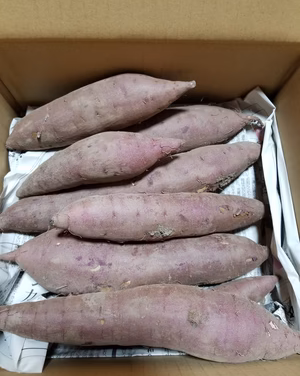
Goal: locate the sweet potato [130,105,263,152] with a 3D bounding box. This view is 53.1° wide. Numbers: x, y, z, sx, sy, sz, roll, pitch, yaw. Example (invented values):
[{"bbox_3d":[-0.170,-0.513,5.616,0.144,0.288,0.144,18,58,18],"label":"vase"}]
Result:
[{"bbox_3d":[0.023,-0.058,0.320,0.190,0.044,0.047,-11,67,-5],"label":"sweet potato"}]

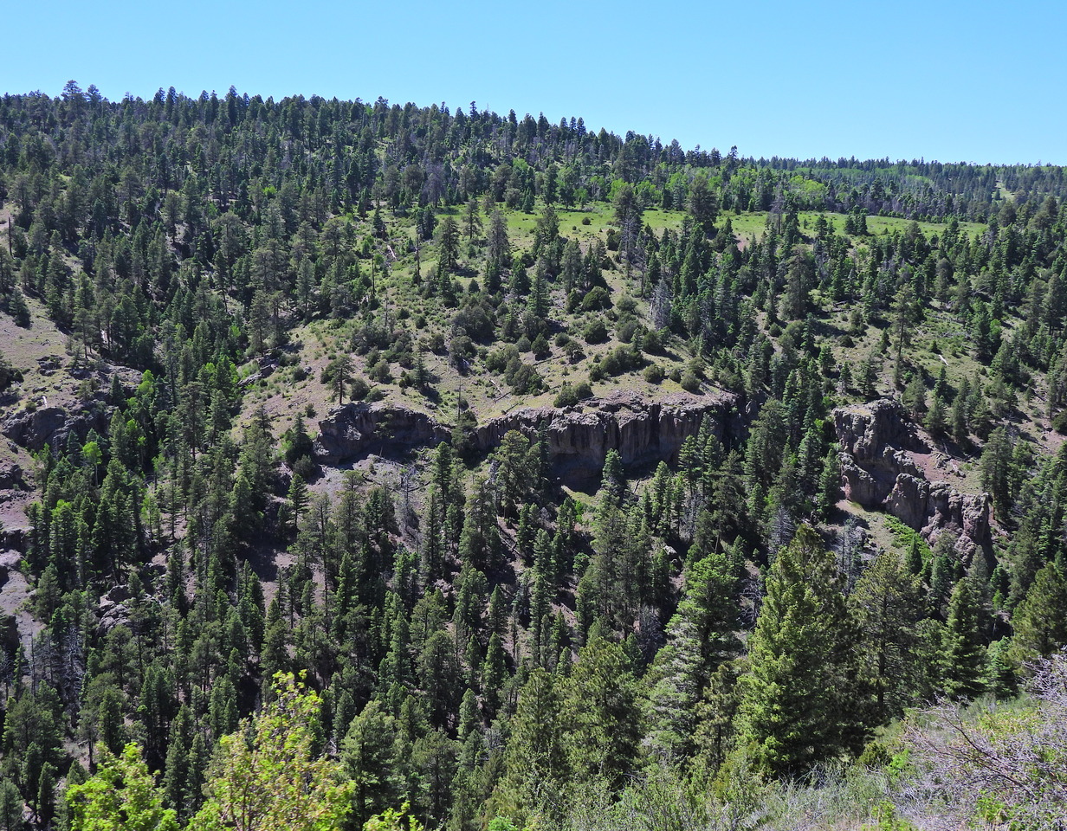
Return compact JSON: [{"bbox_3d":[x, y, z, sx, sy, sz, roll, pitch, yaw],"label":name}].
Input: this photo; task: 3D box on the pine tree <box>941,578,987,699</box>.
[{"bbox_3d":[28.250,14.740,84.000,3.070,8.340,2.910,3,8,19],"label":"pine tree"}]

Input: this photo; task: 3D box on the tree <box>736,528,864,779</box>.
[{"bbox_3d":[11.400,10.130,55.000,5.500,11.080,5.230,2,8,12],"label":"tree"}]

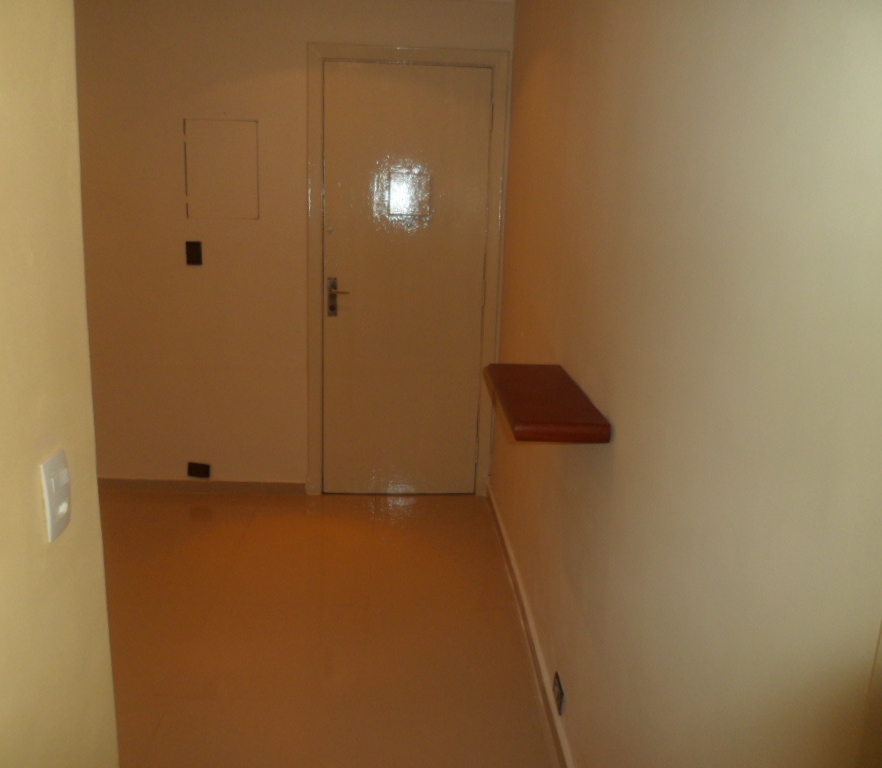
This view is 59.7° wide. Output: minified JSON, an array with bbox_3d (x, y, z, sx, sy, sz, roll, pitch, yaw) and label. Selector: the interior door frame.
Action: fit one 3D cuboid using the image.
[{"bbox_3d":[-0.186,-0.497,3.824,0.937,2.189,0.100,2,12,-2],"label":"interior door frame"}]

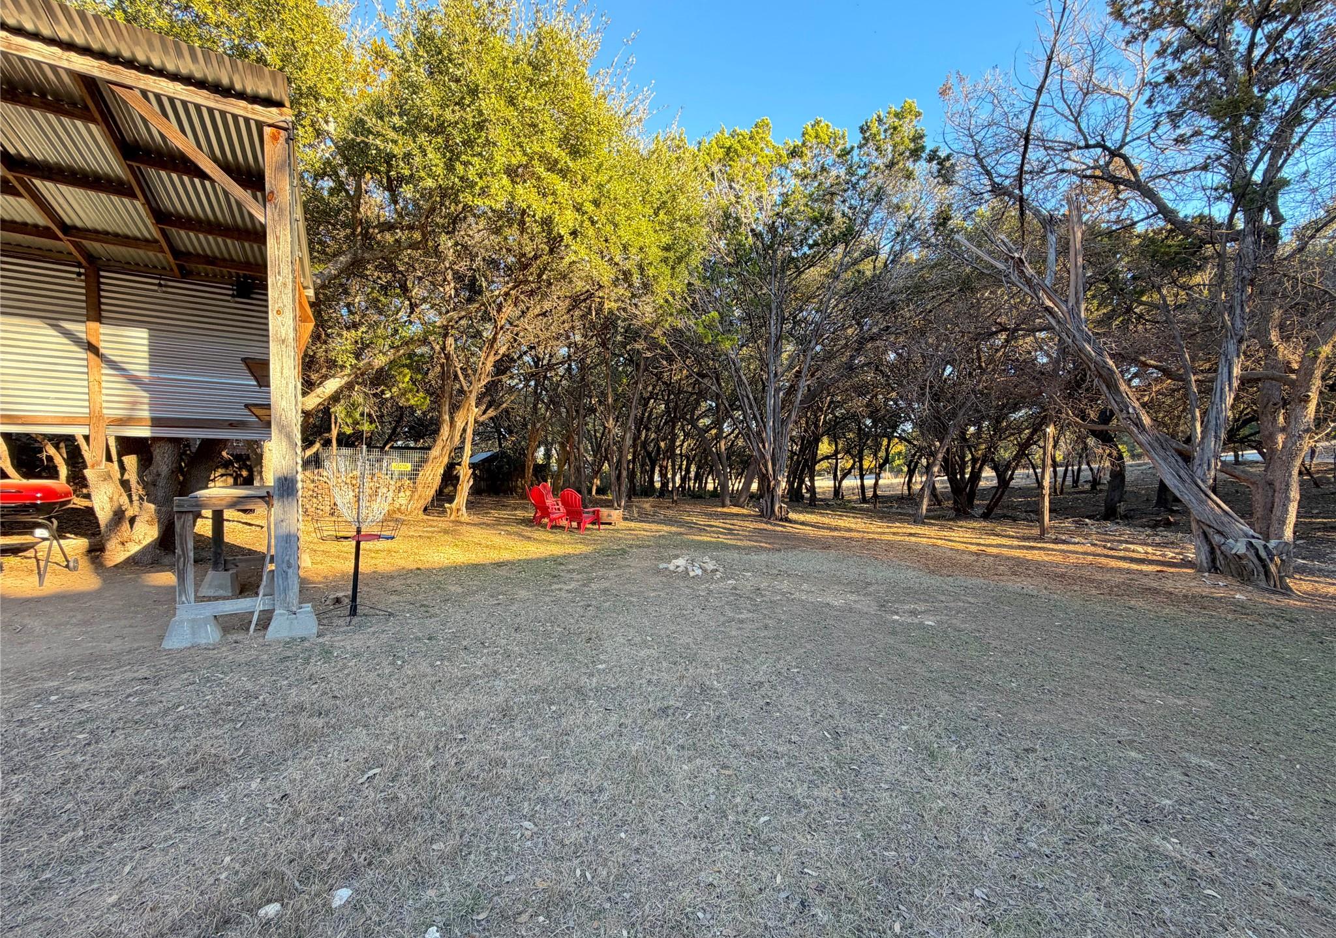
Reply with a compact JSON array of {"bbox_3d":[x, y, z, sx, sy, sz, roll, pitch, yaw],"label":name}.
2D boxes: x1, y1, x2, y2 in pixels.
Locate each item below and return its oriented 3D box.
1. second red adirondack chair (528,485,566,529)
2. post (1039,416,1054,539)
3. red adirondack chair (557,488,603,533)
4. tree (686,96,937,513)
[{"bbox_3d":[-2.630,0.830,12.000,0.800,0.930,0.740,-1,2,-36],"label":"second red adirondack chair"},{"bbox_3d":[6.580,0.110,9.370,0.115,2.080,0.115,1,2,-10],"label":"post"},{"bbox_3d":[-1.800,0.840,11.200,0.740,0.930,0.800,2,3,42],"label":"red adirondack chair"},{"bbox_3d":[3.450,-3.550,13.200,5.800,9.700,5.200,0,2,0],"label":"tree"}]

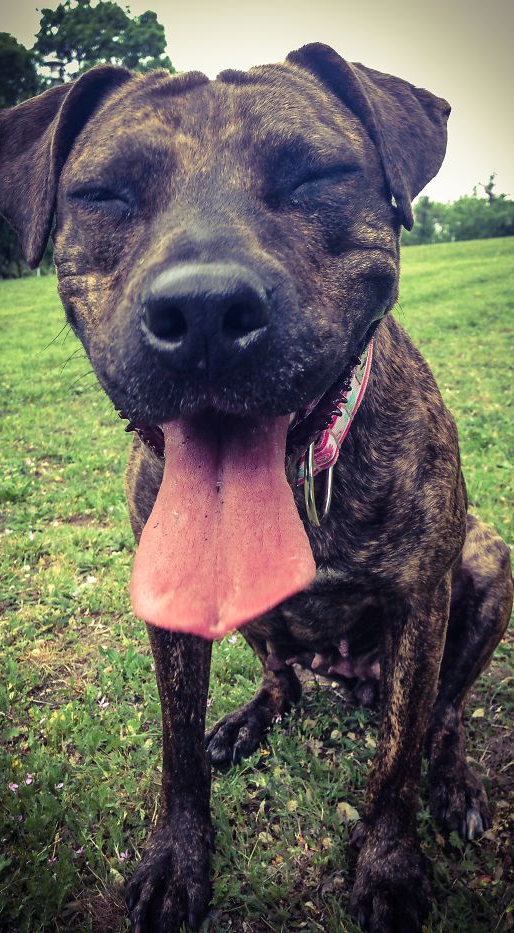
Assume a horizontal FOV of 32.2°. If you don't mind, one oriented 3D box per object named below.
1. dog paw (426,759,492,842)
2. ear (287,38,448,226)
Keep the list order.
[{"bbox_3d":[0.181,0.296,0.795,0.054,0.048,0.072,-2,11,-1],"label":"dog paw"},{"bbox_3d":[0.056,-0.161,0.435,0.078,0.090,0.055,-3,11,-7],"label":"ear"}]

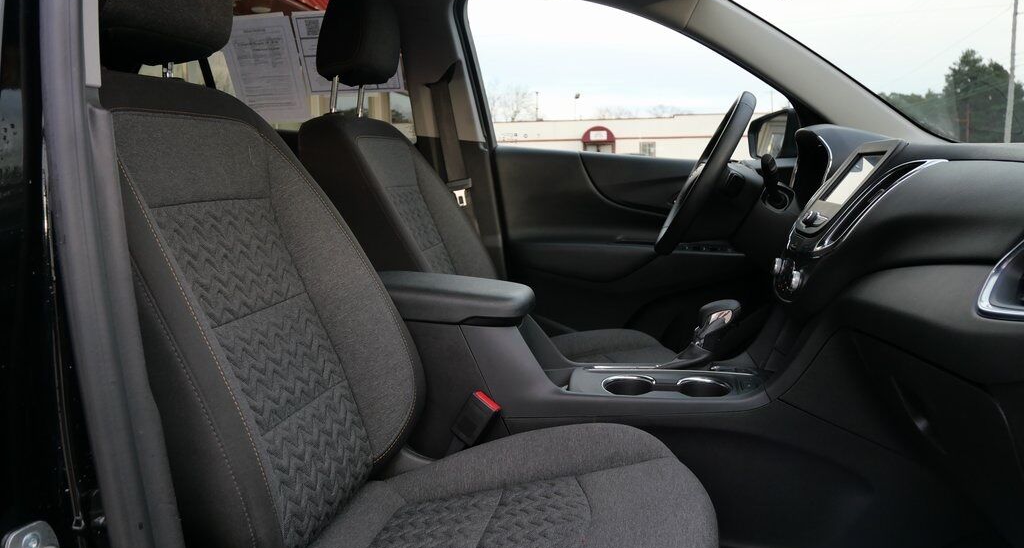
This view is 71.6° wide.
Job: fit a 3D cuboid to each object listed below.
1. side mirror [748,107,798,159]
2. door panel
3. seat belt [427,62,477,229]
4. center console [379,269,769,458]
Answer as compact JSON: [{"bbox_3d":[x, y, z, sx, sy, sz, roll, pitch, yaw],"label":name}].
[{"bbox_3d":[0.756,-0.406,2.063,0.140,0.160,0.230,-2,8,-10],"label":"side mirror"},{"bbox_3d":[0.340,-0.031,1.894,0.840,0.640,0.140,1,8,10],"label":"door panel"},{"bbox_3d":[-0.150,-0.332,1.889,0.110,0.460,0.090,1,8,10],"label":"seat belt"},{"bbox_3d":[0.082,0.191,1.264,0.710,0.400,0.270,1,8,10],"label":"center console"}]

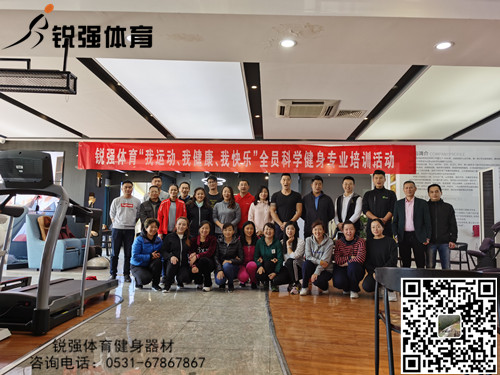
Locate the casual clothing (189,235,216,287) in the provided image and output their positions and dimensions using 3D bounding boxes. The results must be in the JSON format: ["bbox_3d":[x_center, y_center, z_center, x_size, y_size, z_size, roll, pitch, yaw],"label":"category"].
[{"bbox_3d":[-0.714,1.112,5.864,0.440,0.800,0.550,0,-6,0],"label":"casual clothing"}]

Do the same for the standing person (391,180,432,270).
[{"bbox_3d":[2.486,0.758,5.969,0.580,1.728,0.320,1,-6,8],"label":"standing person"}]

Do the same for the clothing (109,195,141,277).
[{"bbox_3d":[-2.150,0.840,6.681,0.530,1.410,0.310,2,-6,-7],"label":"clothing"}]

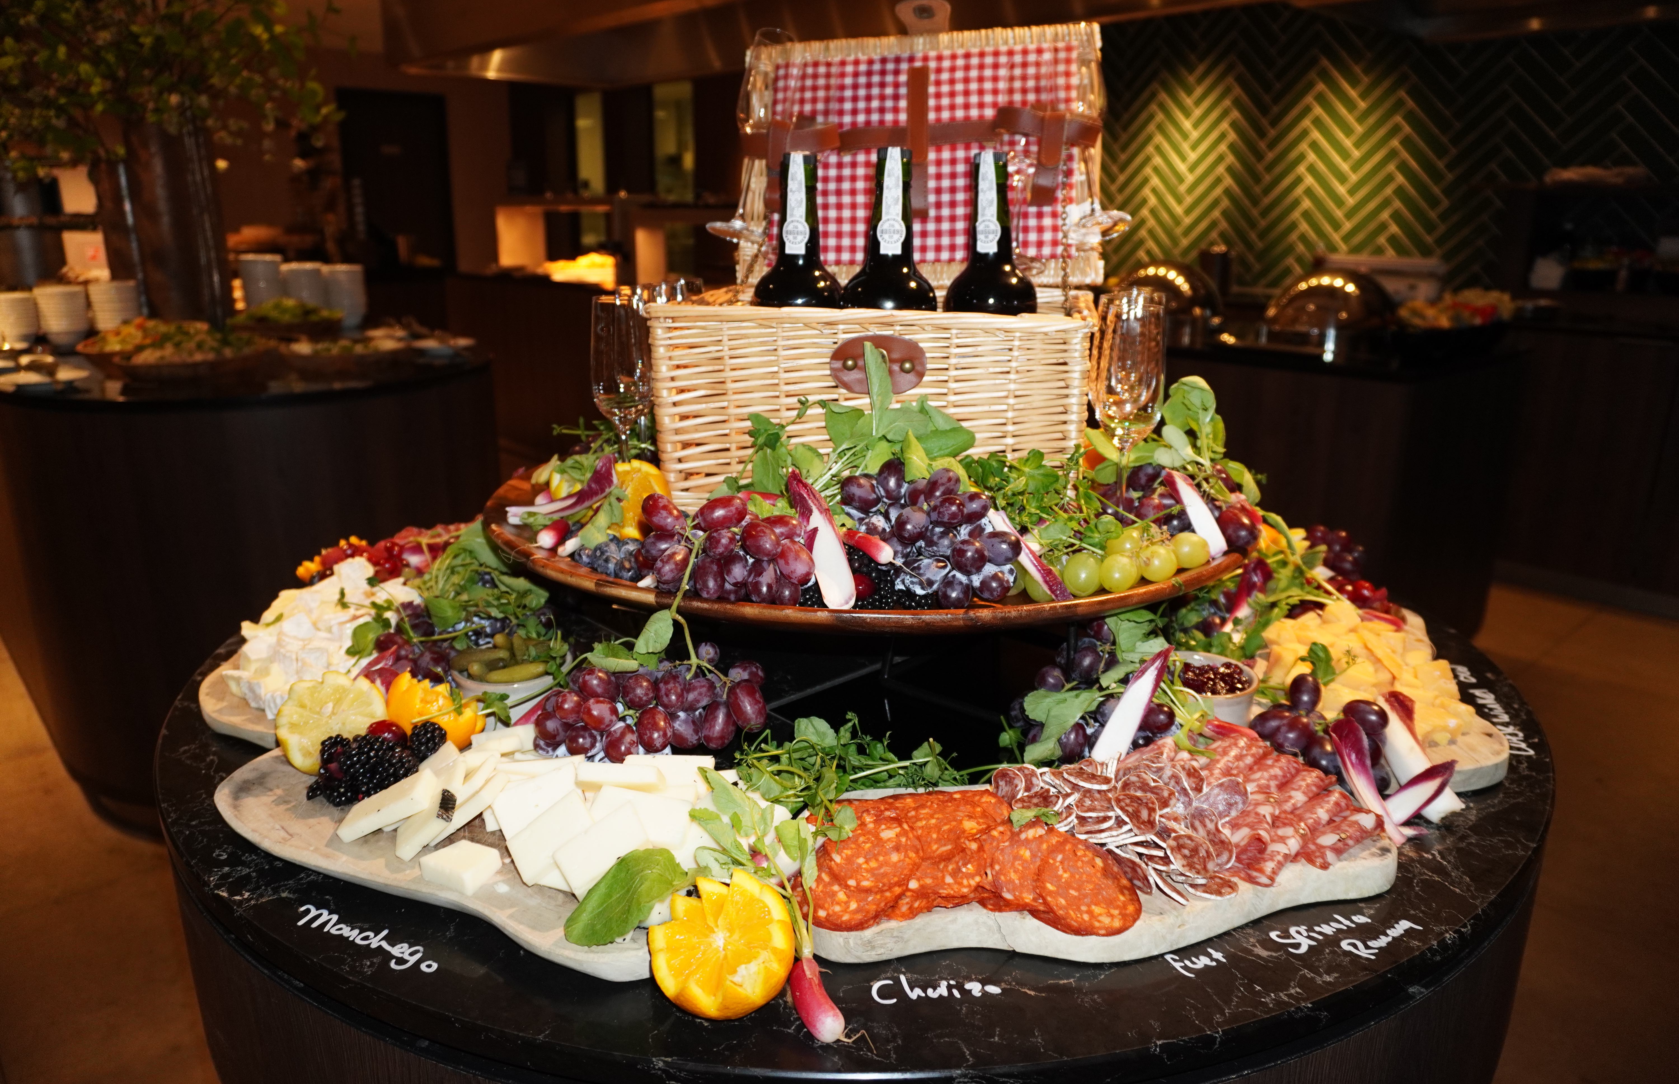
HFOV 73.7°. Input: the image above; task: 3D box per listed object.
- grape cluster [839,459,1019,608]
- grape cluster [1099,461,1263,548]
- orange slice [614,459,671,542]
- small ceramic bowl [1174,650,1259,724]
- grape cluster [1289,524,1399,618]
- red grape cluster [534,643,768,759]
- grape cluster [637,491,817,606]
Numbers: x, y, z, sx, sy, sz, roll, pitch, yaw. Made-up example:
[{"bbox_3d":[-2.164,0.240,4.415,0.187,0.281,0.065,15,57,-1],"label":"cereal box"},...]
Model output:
[{"bbox_3d":[0.061,-0.006,0.778,0.123,0.098,0.089,0,18,0],"label":"grape cluster"},{"bbox_3d":[0.267,-0.025,0.886,0.124,0.068,0.089,-6,19,-19],"label":"grape cluster"},{"bbox_3d":[-0.159,-0.033,0.878,0.055,0.062,0.044,-4,18,-14],"label":"orange slice"},{"bbox_3d":[0.252,0.104,0.769,0.068,0.042,0.068,0,18,0],"label":"small ceramic bowl"},{"bbox_3d":[0.439,0.025,0.984,0.088,0.073,0.089,3,18,10],"label":"grape cluster"},{"bbox_3d":[-0.130,0.111,0.771,0.162,0.067,0.099,-2,18,-8],"label":"red grape cluster"},{"bbox_3d":[-0.078,0.004,0.781,0.122,0.069,0.089,5,18,14],"label":"grape cluster"}]

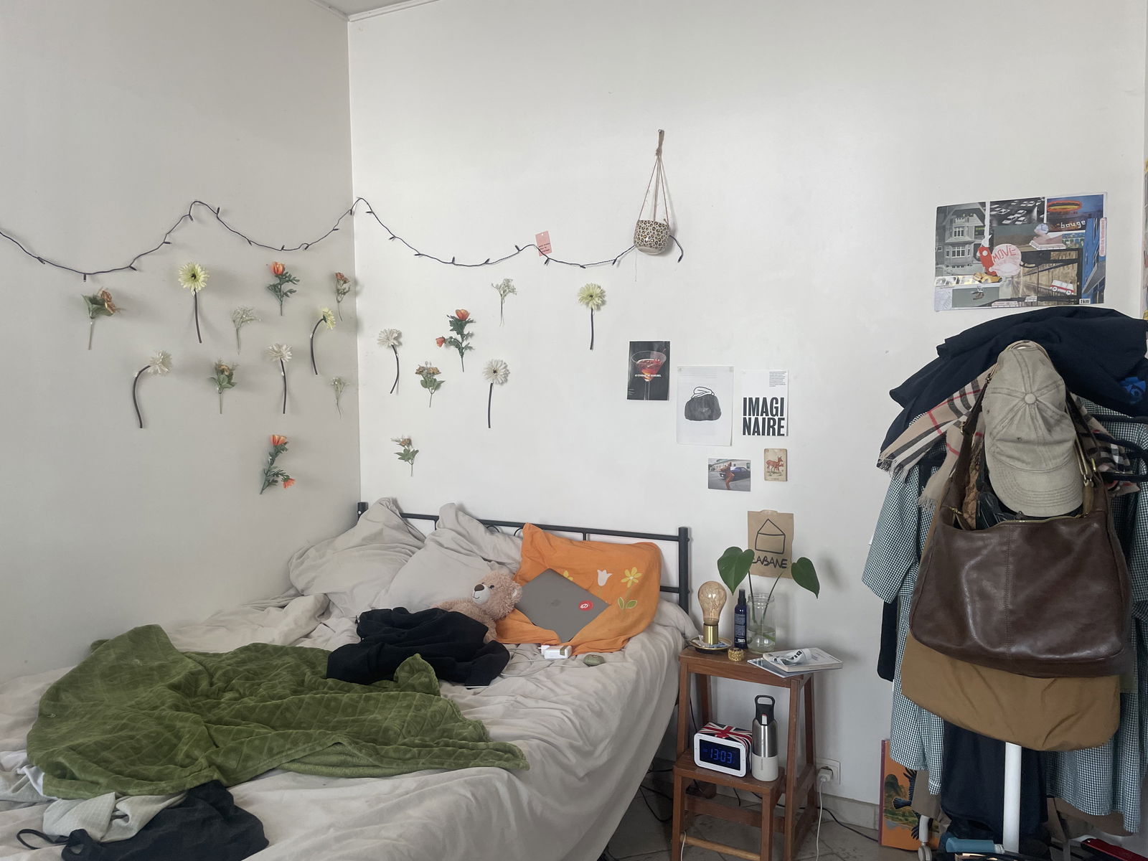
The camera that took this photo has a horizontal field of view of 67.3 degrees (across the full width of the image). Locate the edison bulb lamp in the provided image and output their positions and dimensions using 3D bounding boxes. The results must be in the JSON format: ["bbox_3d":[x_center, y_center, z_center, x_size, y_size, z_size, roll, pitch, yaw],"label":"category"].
[{"bbox_3d":[0.440,0.579,2.737,0.092,0.204,0.092,1,4,27],"label":"edison bulb lamp"}]

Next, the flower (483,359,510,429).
[{"bbox_3d":[-0.293,-0.139,3.219,0.108,0.258,0.060,1,4,27],"label":"flower"}]

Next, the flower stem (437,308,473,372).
[{"bbox_3d":[-0.448,-0.341,3.248,0.170,0.230,0.065,1,4,27],"label":"flower stem"}]

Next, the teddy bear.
[{"bbox_3d":[-0.322,0.590,2.800,0.210,0.180,0.340,9,48,42],"label":"teddy bear"}]

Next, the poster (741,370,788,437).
[{"bbox_3d":[0.612,-0.087,2.763,0.150,0.212,0.009,1,4,27],"label":"poster"}]

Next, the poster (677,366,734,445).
[{"bbox_3d":[0.438,-0.081,2.877,0.194,0.262,0.006,1,4,27],"label":"poster"}]

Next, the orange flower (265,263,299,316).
[{"bbox_3d":[-1.071,-0.517,3.169,0.060,0.190,0.110,1,4,28],"label":"orange flower"}]

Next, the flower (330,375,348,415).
[{"bbox_3d":[-0.922,-0.136,3.389,0.045,0.153,0.078,1,4,27],"label":"flower"}]

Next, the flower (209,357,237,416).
[{"bbox_3d":[-1.168,-0.145,2.869,0.070,0.182,0.100,1,4,27],"label":"flower"}]

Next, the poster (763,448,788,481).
[{"bbox_3d":[0.647,0.111,2.760,0.074,0.104,0.008,1,4,27],"label":"poster"}]

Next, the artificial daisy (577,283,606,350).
[{"bbox_3d":[0.063,-0.397,3.028,0.100,0.232,0.050,1,4,28],"label":"artificial daisy"}]

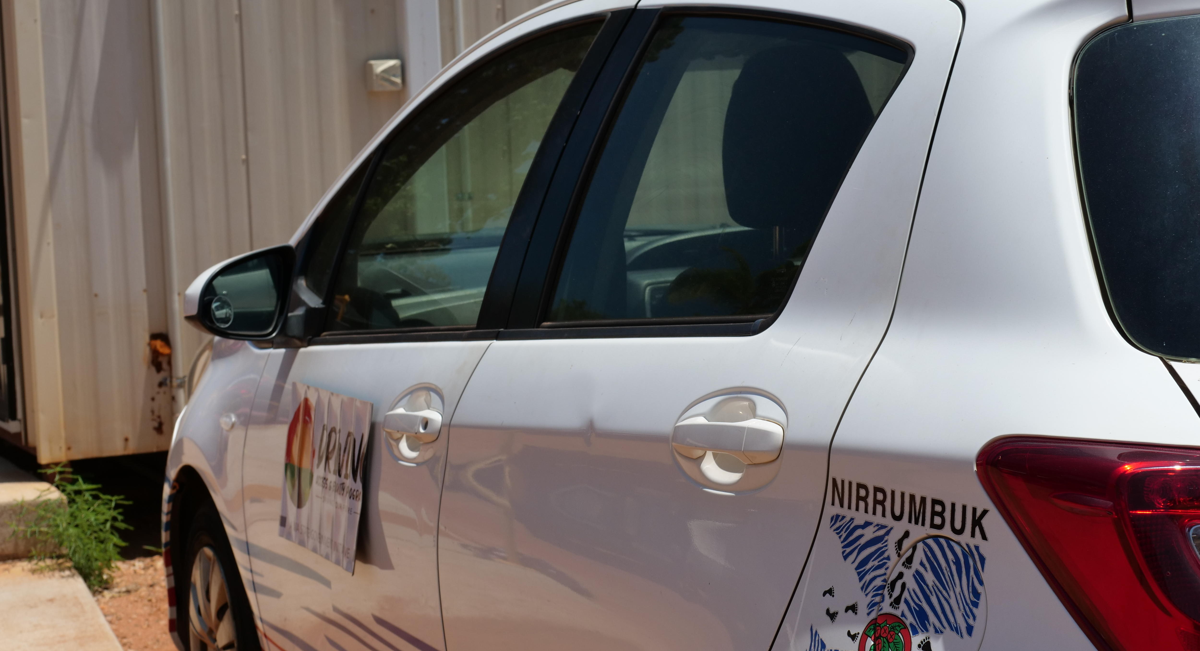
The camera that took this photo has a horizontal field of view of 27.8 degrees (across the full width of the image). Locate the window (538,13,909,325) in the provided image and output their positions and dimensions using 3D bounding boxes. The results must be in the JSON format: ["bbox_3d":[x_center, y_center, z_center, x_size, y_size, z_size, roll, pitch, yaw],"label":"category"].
[{"bbox_3d":[0.129,-0.183,2.630,0.035,0.385,0.695,18,-7,-23],"label":"window"}]

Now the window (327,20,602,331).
[{"bbox_3d":[-0.209,-0.196,3.449,0.035,0.427,0.762,18,-8,-23],"label":"window"}]

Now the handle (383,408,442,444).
[{"bbox_3d":[-0.260,0.139,3.349,0.040,0.046,0.213,-4,1,-23],"label":"handle"}]

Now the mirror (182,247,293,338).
[{"bbox_3d":[-0.578,-0.052,3.900,0.175,0.153,0.100,-5,6,-31],"label":"mirror"}]

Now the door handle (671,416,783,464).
[{"bbox_3d":[0.127,0.116,2.446,0.040,0.046,0.213,-4,1,-23],"label":"door handle"}]

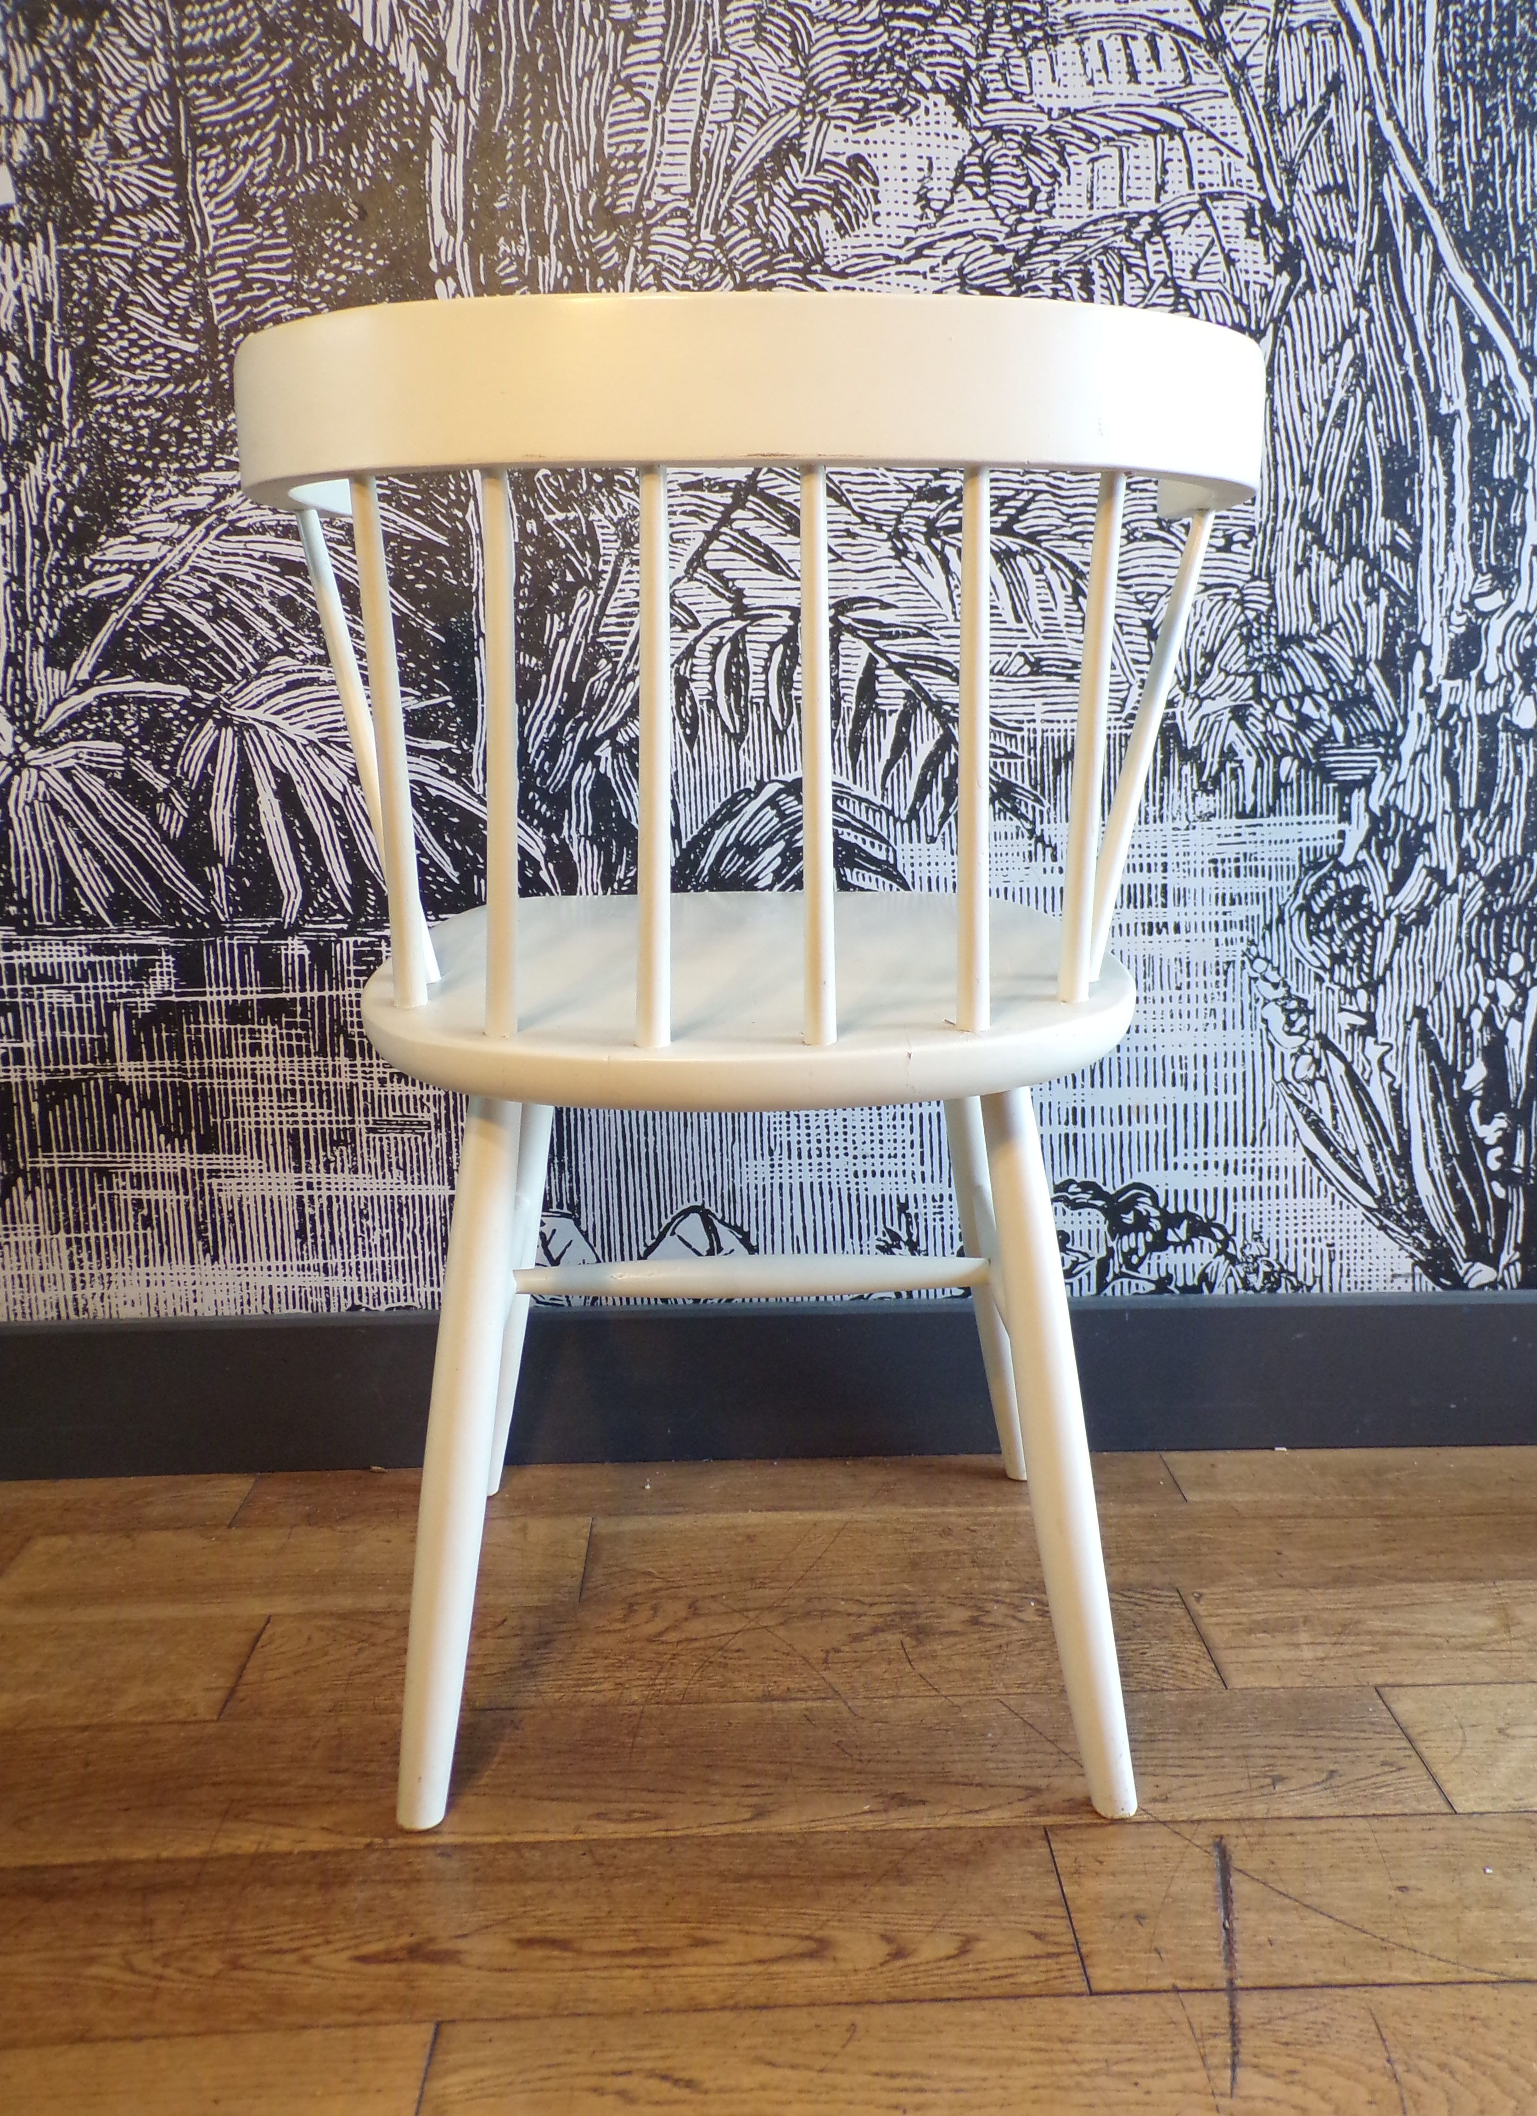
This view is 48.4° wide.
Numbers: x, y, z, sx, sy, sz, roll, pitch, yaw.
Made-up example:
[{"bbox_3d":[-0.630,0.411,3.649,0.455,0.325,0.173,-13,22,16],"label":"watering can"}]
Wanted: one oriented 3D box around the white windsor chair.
[{"bbox_3d":[-0.004,0.001,1.033,0.524,0.772,0.442,-1,13,-1],"label":"white windsor chair"}]

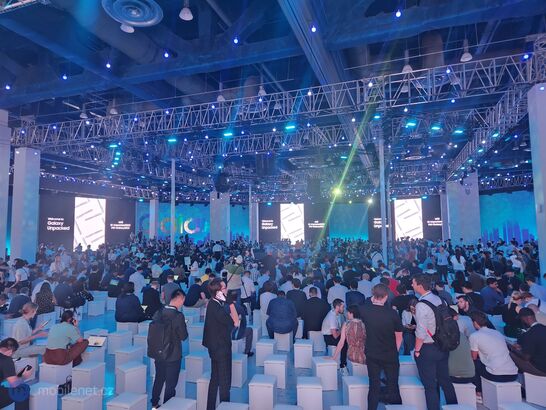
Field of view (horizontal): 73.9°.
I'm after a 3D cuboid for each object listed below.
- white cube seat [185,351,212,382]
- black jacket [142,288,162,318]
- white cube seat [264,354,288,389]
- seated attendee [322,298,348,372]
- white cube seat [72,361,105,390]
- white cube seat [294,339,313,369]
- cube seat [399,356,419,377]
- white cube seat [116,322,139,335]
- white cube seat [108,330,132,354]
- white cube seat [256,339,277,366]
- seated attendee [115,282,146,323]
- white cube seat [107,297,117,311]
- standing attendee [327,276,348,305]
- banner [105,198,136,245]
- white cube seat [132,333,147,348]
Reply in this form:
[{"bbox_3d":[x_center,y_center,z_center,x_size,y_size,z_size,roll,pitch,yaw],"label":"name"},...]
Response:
[{"bbox_3d":[-1.207,2.641,5.923,0.310,0.385,0.310,-2,-5,17],"label":"white cube seat"},{"bbox_3d":[-2.884,2.357,8.685,0.500,0.680,0.380,-1,-4,6],"label":"black jacket"},{"bbox_3d":[0.064,2.710,5.905,0.320,0.410,0.320,-1,-5,10],"label":"white cube seat"},{"bbox_3d":[1.159,2.238,6.364,0.600,1.200,0.570,1,-5,-20],"label":"seated attendee"},{"bbox_3d":[-2.766,2.622,5.457,0.310,0.385,0.310,-2,-5,15],"label":"white cube seat"},{"bbox_3d":[0.607,2.883,7.039,0.341,0.425,0.340,-2,-5,8],"label":"white cube seat"},{"bbox_3d":[2.189,2.777,6.006,0.341,0.425,0.340,-1,-5,1],"label":"cube seat"},{"bbox_3d":[-3.418,2.964,8.550,0.320,0.410,0.320,-2,-5,21],"label":"white cube seat"},{"bbox_3d":[-3.332,3.011,7.917,0.341,0.425,0.340,-3,-5,27],"label":"white cube seat"},{"bbox_3d":[-0.114,2.823,6.928,0.330,0.419,0.330,-2,-4,12],"label":"white cube seat"},{"bbox_3d":[-3.339,2.452,8.564,0.580,1.270,0.780,-1,-5,3],"label":"seated attendee"},{"bbox_3d":[-5.454,3.409,12.543,0.341,0.425,0.340,-2,-5,12],"label":"white cube seat"},{"bbox_3d":[1.680,2.542,9.487,0.550,1.320,0.720,-1,-4,5],"label":"standing attendee"},{"bbox_3d":[-14.029,1.878,33.571,0.200,4.500,2.750,-5,-6,43],"label":"banner"},{"bbox_3d":[-2.500,2.760,7.112,0.310,0.385,0.310,-1,-5,7],"label":"white cube seat"}]

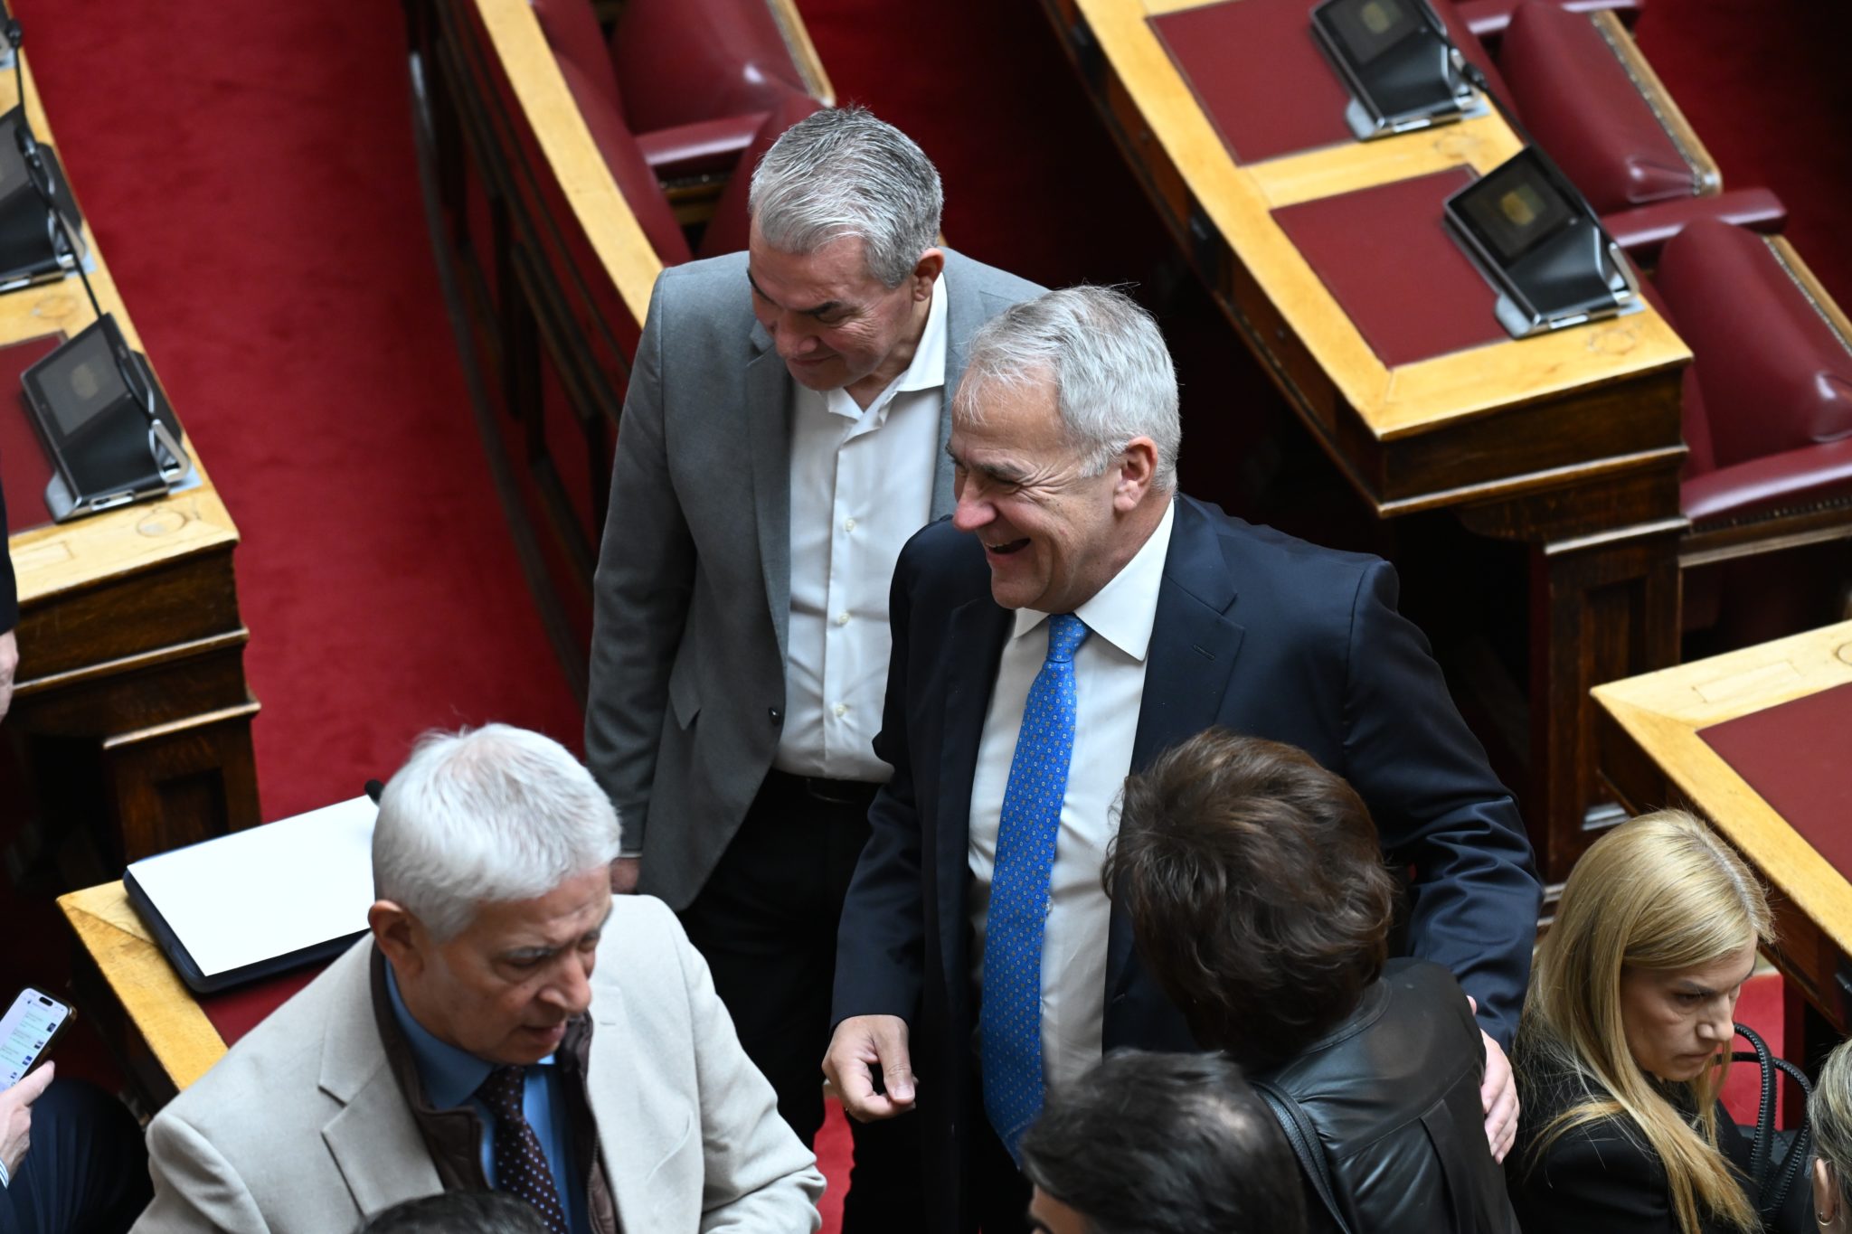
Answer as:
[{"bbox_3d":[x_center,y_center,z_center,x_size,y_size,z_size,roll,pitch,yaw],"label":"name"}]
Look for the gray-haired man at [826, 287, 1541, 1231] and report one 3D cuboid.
[{"bbox_3d":[0.252,0.436,8.832,0.690,1.760,0.490,13,38,21],"label":"gray-haired man"}]

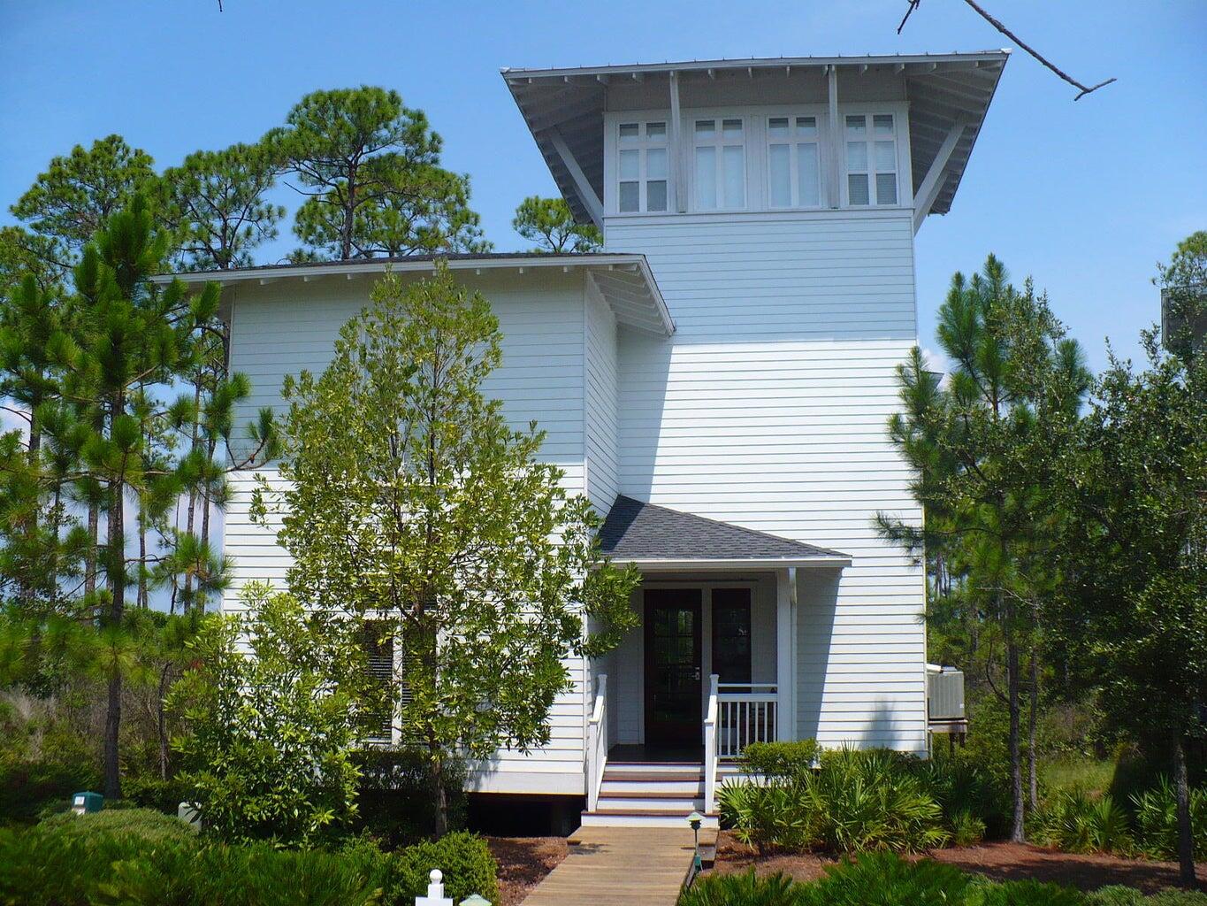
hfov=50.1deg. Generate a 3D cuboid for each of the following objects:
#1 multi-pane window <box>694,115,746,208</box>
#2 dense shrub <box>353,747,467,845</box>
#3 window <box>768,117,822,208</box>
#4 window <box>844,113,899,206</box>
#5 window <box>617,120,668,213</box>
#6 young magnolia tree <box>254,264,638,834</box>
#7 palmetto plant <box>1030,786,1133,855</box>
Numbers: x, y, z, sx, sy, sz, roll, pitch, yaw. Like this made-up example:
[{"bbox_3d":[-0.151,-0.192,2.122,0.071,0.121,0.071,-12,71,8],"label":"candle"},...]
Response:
[{"bbox_3d":[1.907,-4.744,21.135,0.870,1.637,0.130,-1,-7,8],"label":"multi-pane window"},{"bbox_3d":[-2.480,4.360,16.496,1.555,1.245,1.200,-1,-7,8],"label":"dense shrub"},{"bbox_3d":[3.104,-4.747,20.979,0.870,1.647,0.130,-1,-7,8],"label":"window"},{"bbox_3d":[4.330,-4.735,20.824,0.870,1.626,0.130,-1,-7,8],"label":"window"},{"bbox_3d":[0.645,-4.735,21.304,0.870,1.647,0.130,-1,-7,8],"label":"window"},{"bbox_3d":[-1.979,1.261,15.579,4.427,7.345,4.000,-1,-7,8],"label":"young magnolia tree"},{"bbox_3d":[5.915,4.488,15.908,1.347,0.772,1.200,-1,-7,8],"label":"palmetto plant"}]

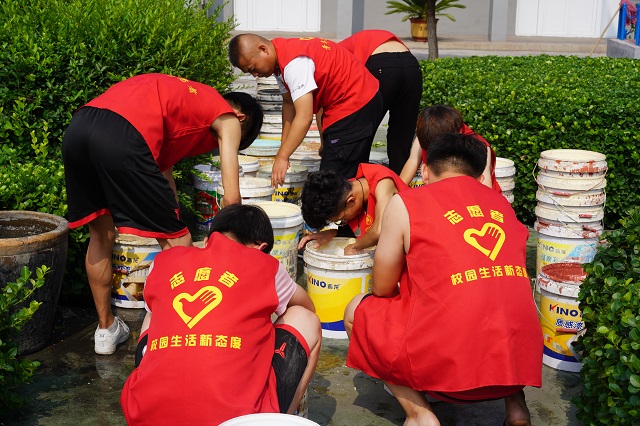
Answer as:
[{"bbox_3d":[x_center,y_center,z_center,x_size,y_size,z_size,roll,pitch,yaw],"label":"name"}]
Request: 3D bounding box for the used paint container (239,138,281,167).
[{"bbox_3d":[-0.409,-0.279,6.837,0.310,0.375,0.310,-1,13,-3],"label":"used paint container"}]

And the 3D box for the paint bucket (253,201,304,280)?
[{"bbox_3d":[-0.240,0.164,4.974,0.319,0.374,0.319,0,14,0],"label":"paint bucket"}]

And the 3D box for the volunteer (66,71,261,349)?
[{"bbox_3d":[-0.612,-0.043,4.241,0.979,1.122,0.561,-12,18,-41],"label":"volunteer"}]

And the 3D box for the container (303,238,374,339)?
[{"bbox_3d":[0.097,0.329,4.310,0.319,0.369,0.319,0,14,0],"label":"container"}]

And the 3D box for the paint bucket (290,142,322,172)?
[{"bbox_3d":[-0.085,-0.262,6.769,0.310,0.375,0.310,0,13,0],"label":"paint bucket"}]

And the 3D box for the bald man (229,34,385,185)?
[{"bbox_3d":[-0.069,-0.337,5.242,0.830,1.220,0.520,-3,14,-15],"label":"bald man"}]

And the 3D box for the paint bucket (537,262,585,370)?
[{"bbox_3d":[1.019,0.407,3.926,0.310,0.375,0.310,4,14,15],"label":"paint bucket"}]

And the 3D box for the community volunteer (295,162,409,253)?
[{"bbox_3d":[0.240,0.067,4.740,0.551,0.673,0.816,12,18,40],"label":"community volunteer"}]

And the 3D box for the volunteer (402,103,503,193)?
[{"bbox_3d":[0.704,-0.155,5.242,0.551,0.867,0.765,6,15,23],"label":"volunteer"}]

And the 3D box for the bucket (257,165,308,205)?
[{"bbox_3d":[-0.221,-0.086,6.015,0.319,0.369,0.319,0,14,0],"label":"bucket"}]

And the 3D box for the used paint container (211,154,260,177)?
[{"bbox_3d":[-0.545,-0.165,6.351,0.310,0.375,0.310,-1,13,-5],"label":"used paint container"}]

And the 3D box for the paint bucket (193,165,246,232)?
[{"bbox_3d":[-0.618,-0.096,6.059,0.310,0.375,0.310,-1,13,-6],"label":"paint bucket"}]

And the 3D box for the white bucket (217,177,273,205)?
[{"bbox_3d":[-0.420,0.009,5.611,0.310,0.375,0.310,0,13,0],"label":"white bucket"}]

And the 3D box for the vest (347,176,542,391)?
[{"bbox_3d":[0.428,0.212,3.453,0.581,0.694,0.479,-5,14,-19],"label":"vest"}]

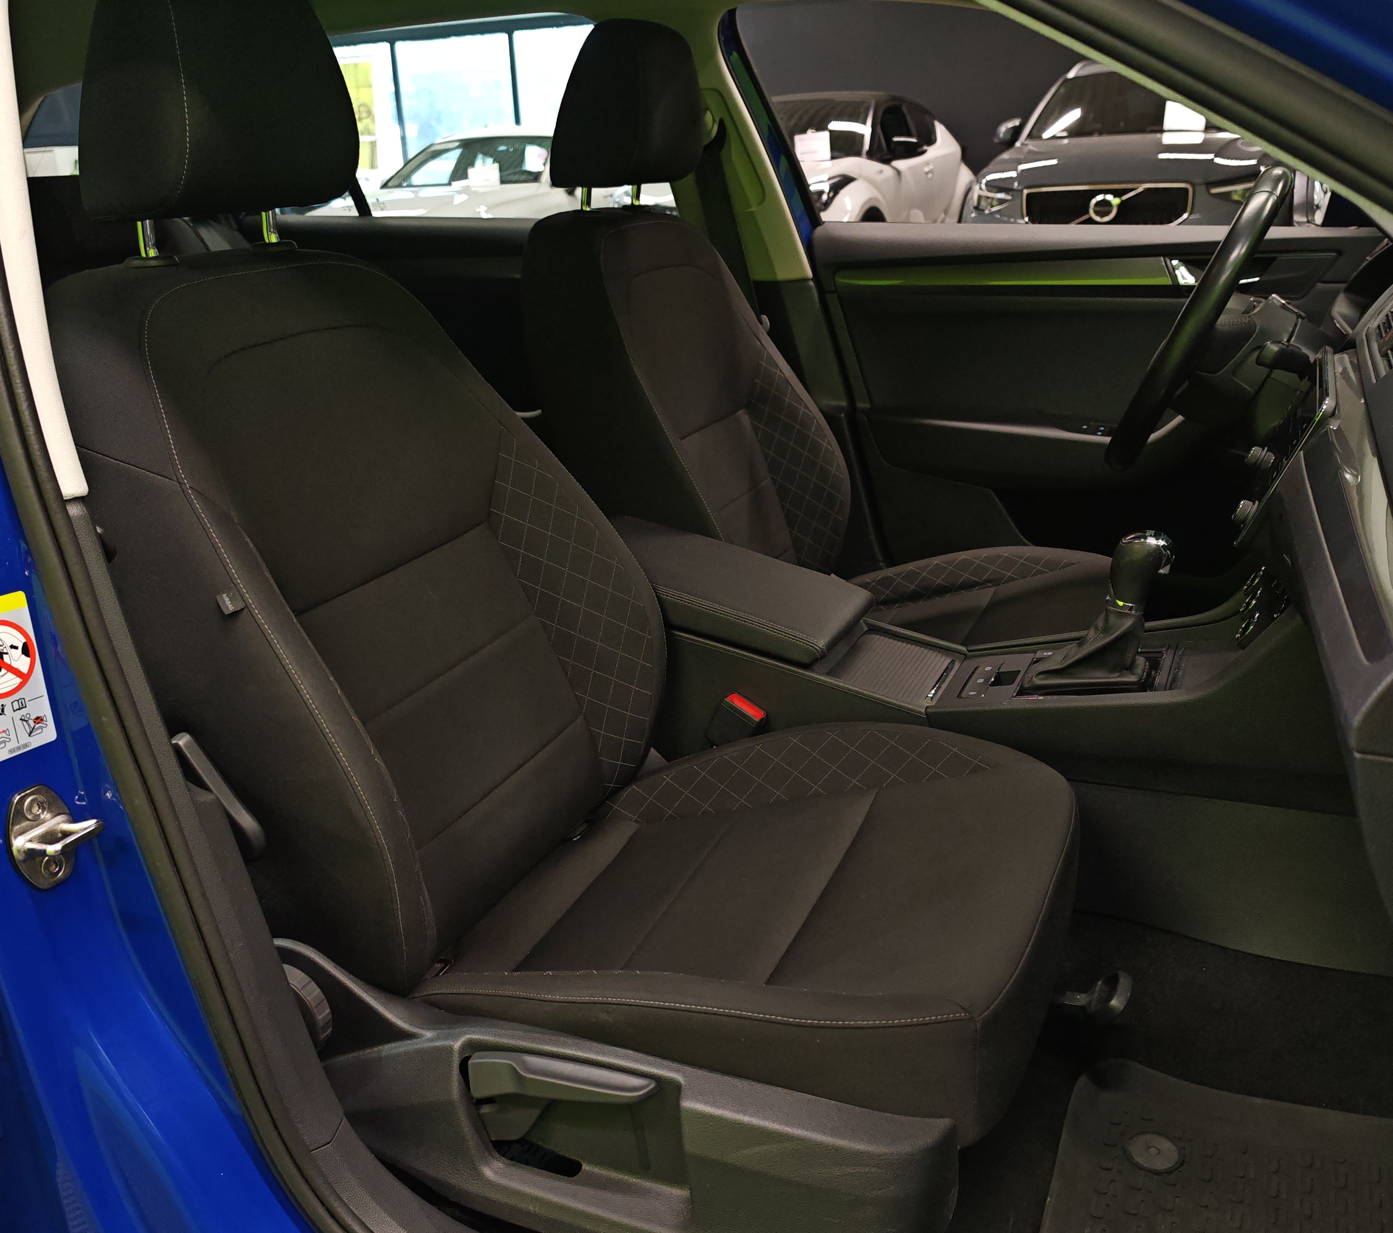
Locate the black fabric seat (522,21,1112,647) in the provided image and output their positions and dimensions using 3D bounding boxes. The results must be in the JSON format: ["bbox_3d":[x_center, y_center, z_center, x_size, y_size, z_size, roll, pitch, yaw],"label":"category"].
[{"bbox_3d":[0.178,-0.292,1.772,0.840,1.020,0.530,7,22,24],"label":"black fabric seat"}]

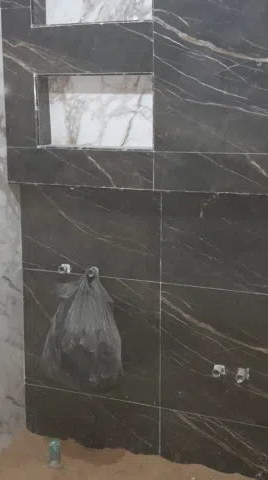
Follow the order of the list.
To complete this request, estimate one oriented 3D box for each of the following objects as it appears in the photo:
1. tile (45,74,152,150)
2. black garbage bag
[{"bbox_3d":[-0.159,-0.567,2.142,0.547,0.324,0.136,5,12,17],"label":"tile"},{"bbox_3d":[-0.251,0.433,2.297,0.409,0.620,0.207,5,12,17],"label":"black garbage bag"}]

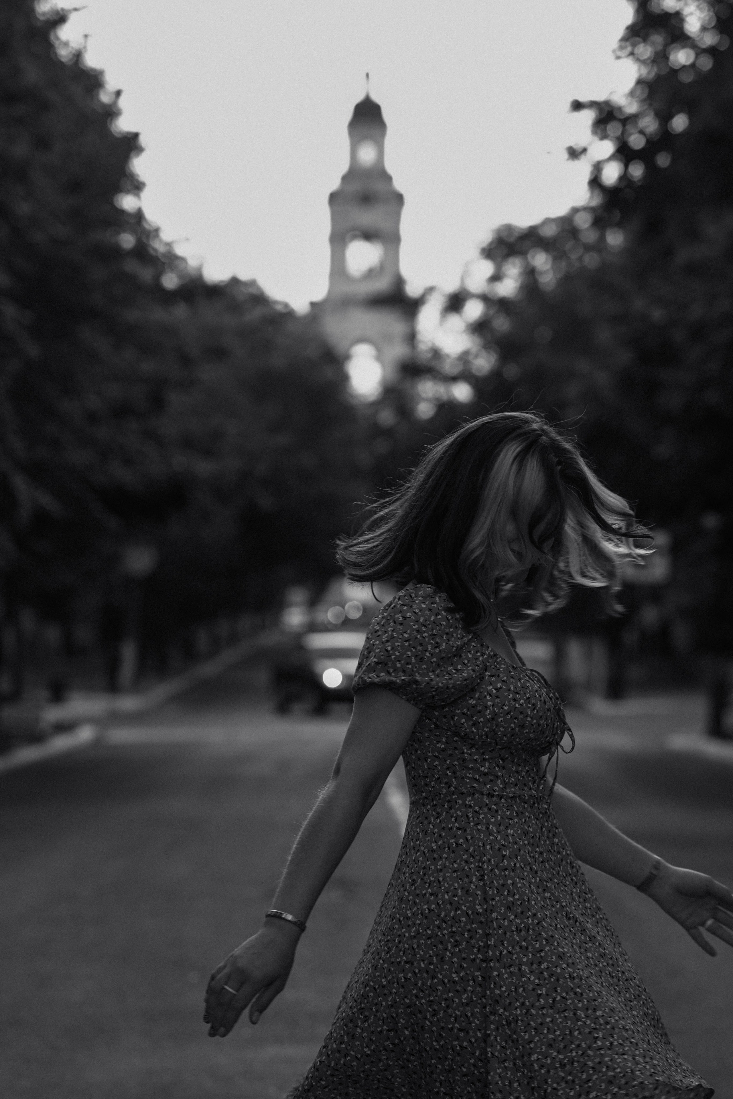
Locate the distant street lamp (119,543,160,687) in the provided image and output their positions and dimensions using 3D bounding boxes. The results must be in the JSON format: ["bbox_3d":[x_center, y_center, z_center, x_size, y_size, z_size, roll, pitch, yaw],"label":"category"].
[{"bbox_3d":[-3.180,0.945,54.500,0.480,2.080,0.480,0,-1,0],"label":"distant street lamp"}]

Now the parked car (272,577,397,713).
[{"bbox_3d":[0.020,1.115,45.400,1.780,1.550,4.300,0,-1,-11],"label":"parked car"}]

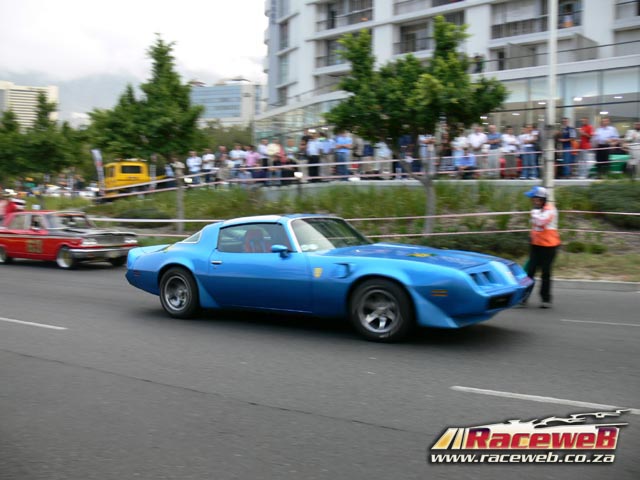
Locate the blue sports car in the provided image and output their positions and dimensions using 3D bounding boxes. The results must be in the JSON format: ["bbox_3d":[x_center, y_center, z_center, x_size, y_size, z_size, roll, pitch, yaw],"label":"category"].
[{"bbox_3d":[-0.090,0.325,7.730,5.030,1.260,1.870,1,3,35],"label":"blue sports car"}]

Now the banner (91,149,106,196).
[{"bbox_3d":[-9.413,-2.869,27.500,0.650,2.050,0.150,-1,3,-18],"label":"banner"}]

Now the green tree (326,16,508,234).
[{"bbox_3d":[2.170,-2.526,14.400,4.000,4.900,3.800,0,2,0],"label":"green tree"}]

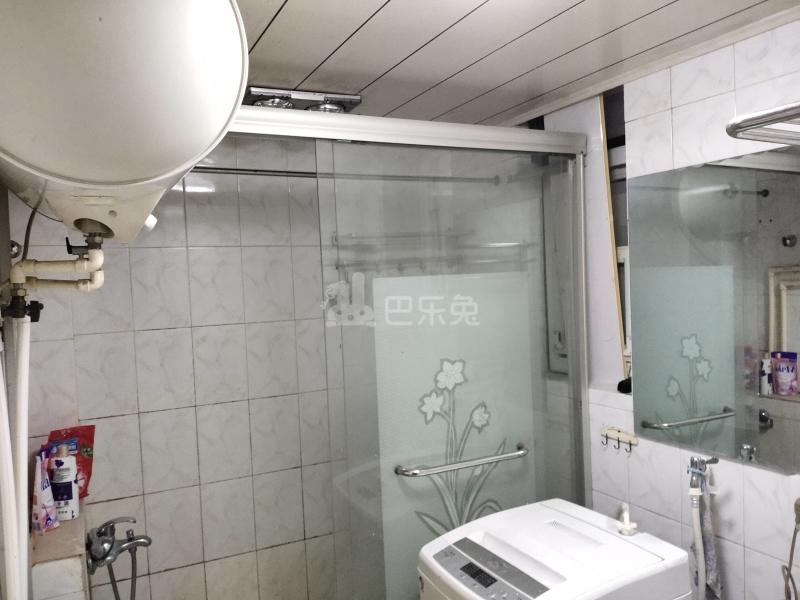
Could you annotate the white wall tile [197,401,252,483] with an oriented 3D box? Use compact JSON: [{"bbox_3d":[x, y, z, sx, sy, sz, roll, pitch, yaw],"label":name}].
[{"bbox_3d":[-0.679,0.550,2.423,0.200,0.300,0.010,-3,3,-25],"label":"white wall tile"}]

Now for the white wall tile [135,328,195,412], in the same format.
[{"bbox_3d":[-0.871,0.260,2.325,0.200,0.300,0.010,-3,3,-25],"label":"white wall tile"}]

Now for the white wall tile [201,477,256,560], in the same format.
[{"bbox_3d":[-0.672,0.859,2.457,0.200,0.302,0.010,-3,2,-25],"label":"white wall tile"}]

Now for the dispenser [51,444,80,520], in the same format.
[{"bbox_3d":[-1.095,0.597,2.045,0.072,0.230,0.058,-3,3,-8],"label":"dispenser"}]

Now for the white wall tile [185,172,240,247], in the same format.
[{"bbox_3d":[-0.723,-0.356,2.409,0.200,0.302,0.010,-3,2,-25],"label":"white wall tile"}]

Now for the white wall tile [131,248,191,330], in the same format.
[{"bbox_3d":[-0.883,-0.041,2.312,0.200,0.300,0.010,-3,3,-25],"label":"white wall tile"}]

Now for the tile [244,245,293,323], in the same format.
[{"bbox_3d":[-0.522,-0.062,2.479,0.200,0.300,0.010,-3,3,-25],"label":"tile"}]

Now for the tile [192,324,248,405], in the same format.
[{"bbox_3d":[-0.698,0.252,2.433,0.200,0.302,0.010,-3,2,-25],"label":"tile"}]

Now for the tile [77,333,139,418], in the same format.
[{"bbox_3d":[-1.060,0.273,2.263,0.200,0.302,0.010,-3,2,-25],"label":"tile"}]

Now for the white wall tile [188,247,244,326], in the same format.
[{"bbox_3d":[-0.702,-0.052,2.396,0.200,0.300,0.010,-3,3,-25],"label":"white wall tile"}]

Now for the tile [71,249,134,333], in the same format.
[{"bbox_3d":[-1.063,-0.030,2.228,0.200,0.300,0.010,-3,3,-25],"label":"tile"}]

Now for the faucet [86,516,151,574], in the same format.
[{"bbox_3d":[-0.961,0.817,2.138,0.201,0.149,0.200,-3,2,-25],"label":"faucet"}]

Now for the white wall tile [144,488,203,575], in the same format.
[{"bbox_3d":[-0.847,0.862,2.353,0.200,0.300,0.010,-3,3,-25],"label":"white wall tile"}]

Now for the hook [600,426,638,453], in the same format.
[{"bbox_3d":[0.723,0.463,2.067,0.035,0.068,0.160,-4,3,-27],"label":"hook"}]

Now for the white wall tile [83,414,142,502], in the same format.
[{"bbox_3d":[-1.047,0.577,2.275,0.200,0.302,0.010,-3,2,-25],"label":"white wall tile"}]

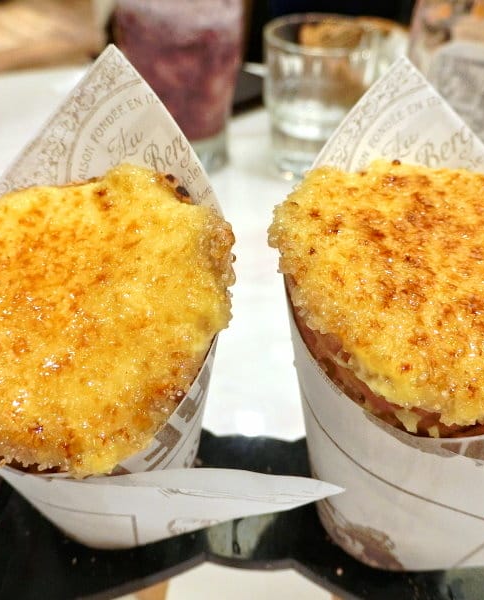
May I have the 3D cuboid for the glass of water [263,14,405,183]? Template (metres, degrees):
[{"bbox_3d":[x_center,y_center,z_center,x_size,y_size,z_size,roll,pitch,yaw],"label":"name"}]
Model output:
[{"bbox_3d":[0.058,-0.136,0.393,0.090,0.086,0.090,0,41,0],"label":"glass of water"}]

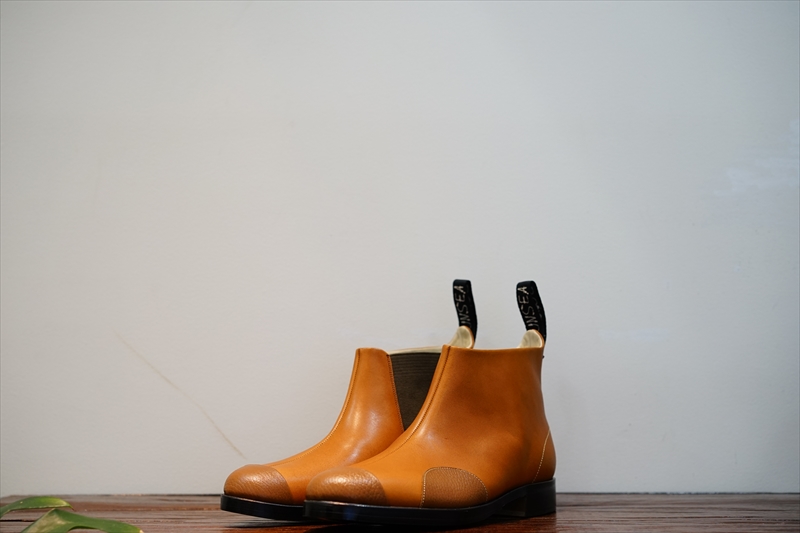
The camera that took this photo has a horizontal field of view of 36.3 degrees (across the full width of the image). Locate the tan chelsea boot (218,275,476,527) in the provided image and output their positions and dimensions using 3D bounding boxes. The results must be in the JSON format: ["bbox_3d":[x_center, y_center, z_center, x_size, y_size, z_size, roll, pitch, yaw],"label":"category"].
[{"bbox_3d":[-0.031,0.120,1.141,0.288,0.222,0.102,5,-9,-37],"label":"tan chelsea boot"}]

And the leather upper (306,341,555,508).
[{"bbox_3d":[0.040,0.137,1.094,0.279,0.152,0.098,7,-10,-44],"label":"leather upper"}]

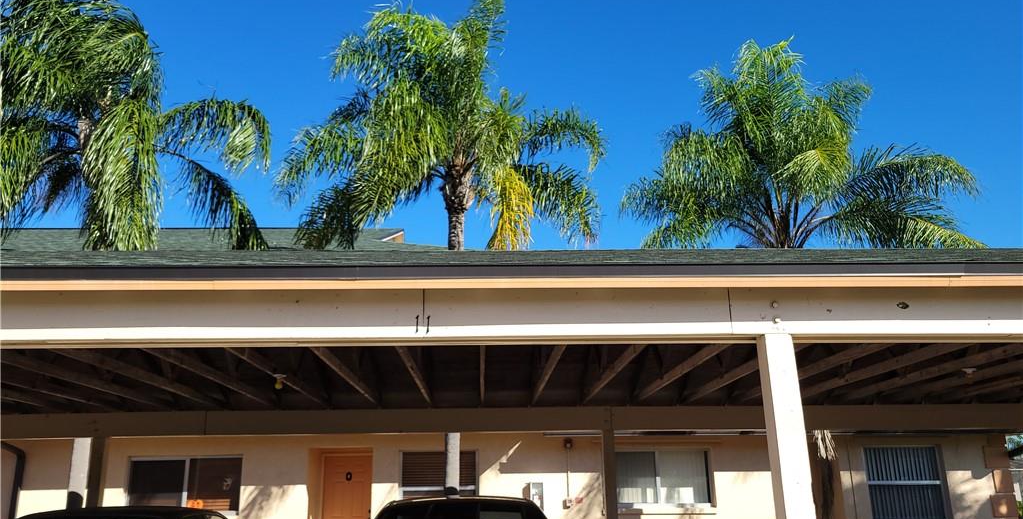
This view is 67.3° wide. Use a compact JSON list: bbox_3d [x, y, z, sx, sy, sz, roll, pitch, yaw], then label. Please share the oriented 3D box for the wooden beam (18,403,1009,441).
[{"bbox_3d":[0.170,2.037,9.737,13.450,0.286,0.150,0,-17,-2],"label":"wooden beam"}]

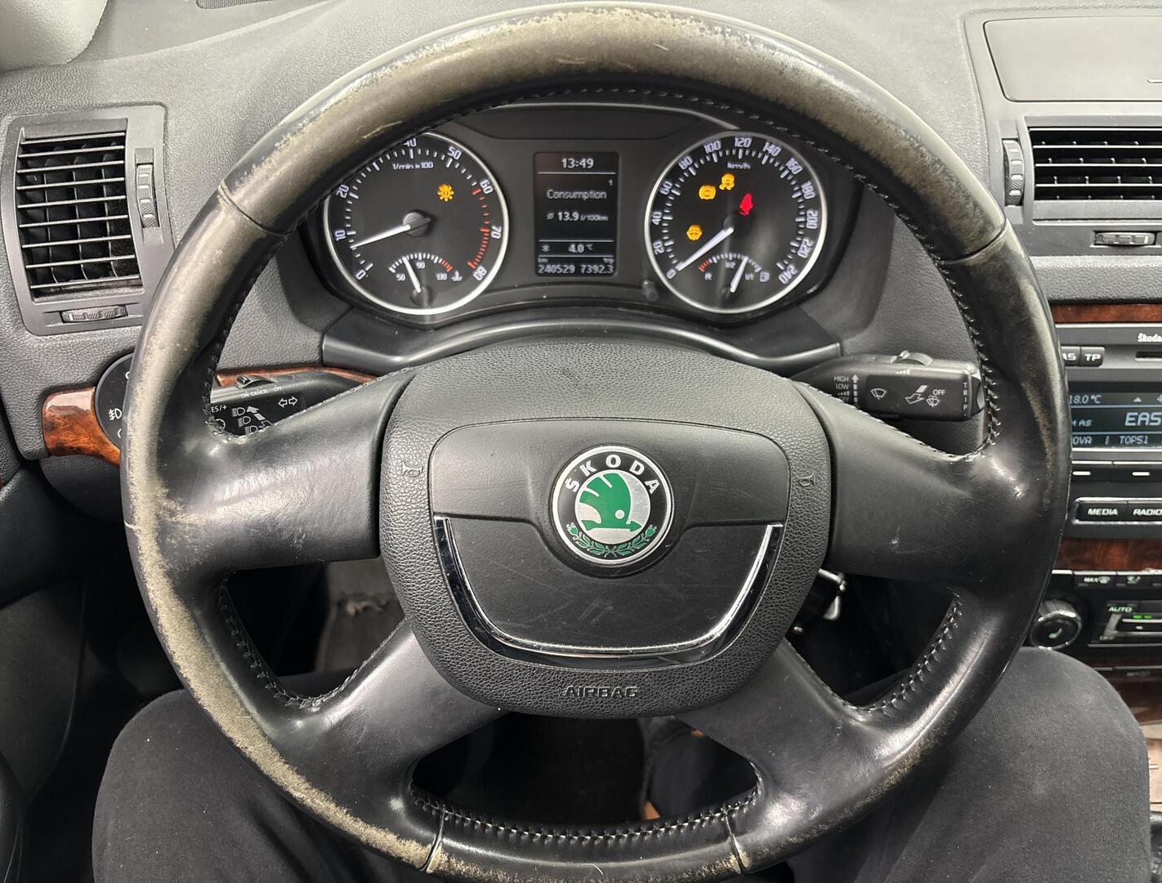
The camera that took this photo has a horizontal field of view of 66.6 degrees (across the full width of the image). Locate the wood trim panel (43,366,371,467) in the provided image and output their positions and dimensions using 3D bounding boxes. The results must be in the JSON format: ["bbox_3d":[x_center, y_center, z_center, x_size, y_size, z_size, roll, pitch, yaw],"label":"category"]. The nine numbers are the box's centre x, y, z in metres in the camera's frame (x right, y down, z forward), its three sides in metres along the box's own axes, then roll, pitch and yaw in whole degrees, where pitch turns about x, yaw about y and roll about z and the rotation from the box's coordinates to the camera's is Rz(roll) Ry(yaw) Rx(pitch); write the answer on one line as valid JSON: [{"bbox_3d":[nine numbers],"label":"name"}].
[{"bbox_3d":[-0.207,-0.014,0.505,0.195,0.047,0.030,-6,21,-7],"label":"wood trim panel"}]

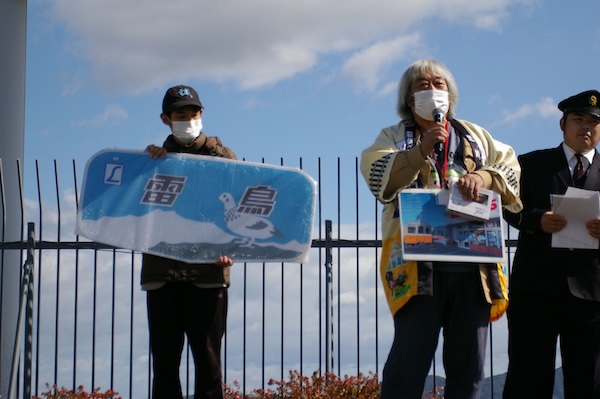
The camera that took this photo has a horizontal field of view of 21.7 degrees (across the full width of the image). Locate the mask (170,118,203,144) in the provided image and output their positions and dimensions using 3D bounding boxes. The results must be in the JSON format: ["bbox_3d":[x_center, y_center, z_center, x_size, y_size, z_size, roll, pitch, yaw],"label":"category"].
[{"bbox_3d":[-0.472,-0.284,6.550,0.140,0.110,0.090,3,-1,-22],"label":"mask"}]

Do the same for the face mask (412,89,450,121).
[{"bbox_3d":[0.521,-0.378,6.250,0.140,0.120,0.090,2,-3,-14],"label":"face mask"}]

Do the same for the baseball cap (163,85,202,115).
[{"bbox_3d":[-0.493,-0.420,6.570,0.170,0.130,0.250,3,-1,-20],"label":"baseball cap"}]

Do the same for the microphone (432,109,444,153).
[{"bbox_3d":[0.539,-0.266,6.080,0.050,0.190,0.050,0,-25,0],"label":"microphone"}]

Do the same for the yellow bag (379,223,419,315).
[{"bbox_3d":[0.399,0.289,6.280,0.150,0.350,0.130,-2,-8,15],"label":"yellow bag"}]

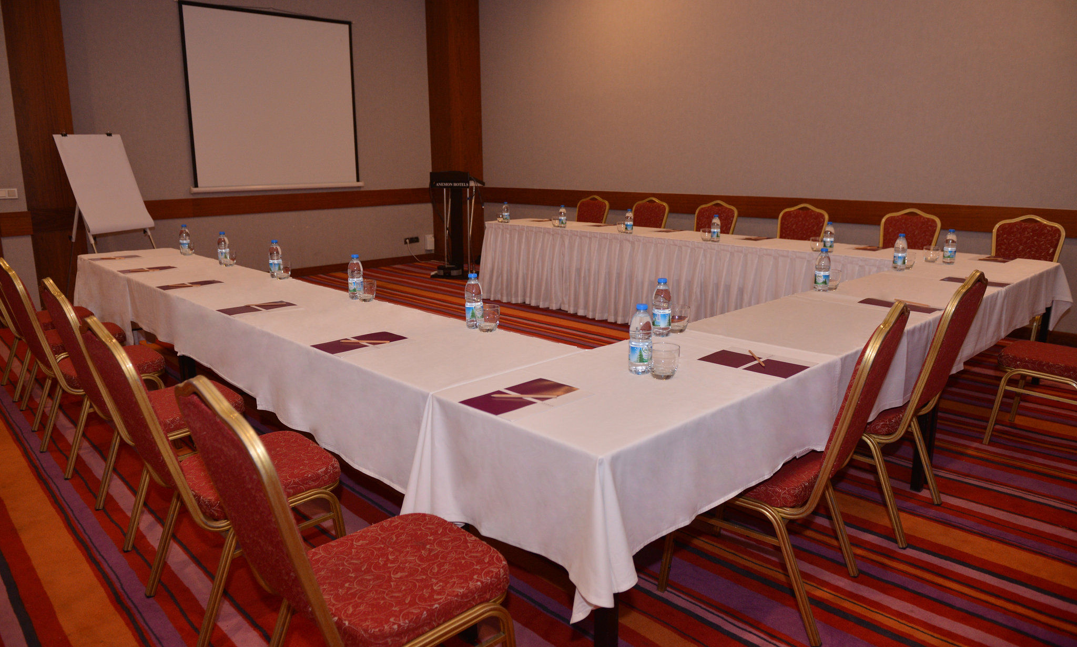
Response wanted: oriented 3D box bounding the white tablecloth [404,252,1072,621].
[{"bbox_3d":[1.400,0.098,3.099,4.194,0.378,0.744,-12,17,-42],"label":"white tablecloth"}]

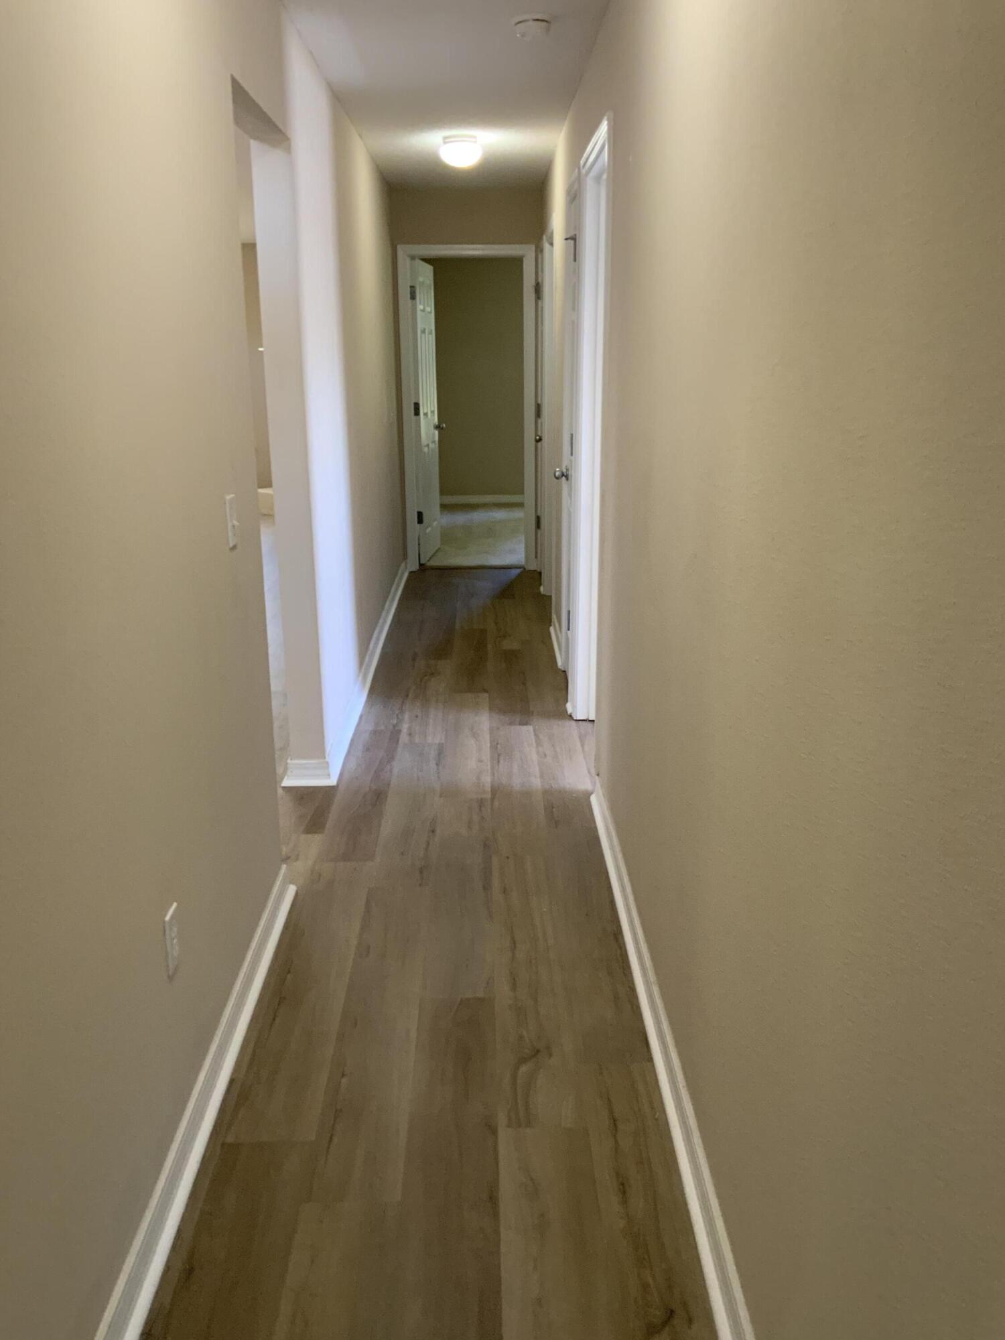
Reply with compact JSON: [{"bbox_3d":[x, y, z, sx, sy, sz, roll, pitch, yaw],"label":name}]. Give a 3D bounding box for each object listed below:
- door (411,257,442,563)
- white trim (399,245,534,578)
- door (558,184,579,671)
[{"bbox_3d":[-0.526,-1.826,7.968,0.038,2.030,0.750,1,16,5],"label":"door"},{"bbox_3d":[-0.220,-1.718,7.515,0.880,2.106,0.130,0,16,-1],"label":"white trim"},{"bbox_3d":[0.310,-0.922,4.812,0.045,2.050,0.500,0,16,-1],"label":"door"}]

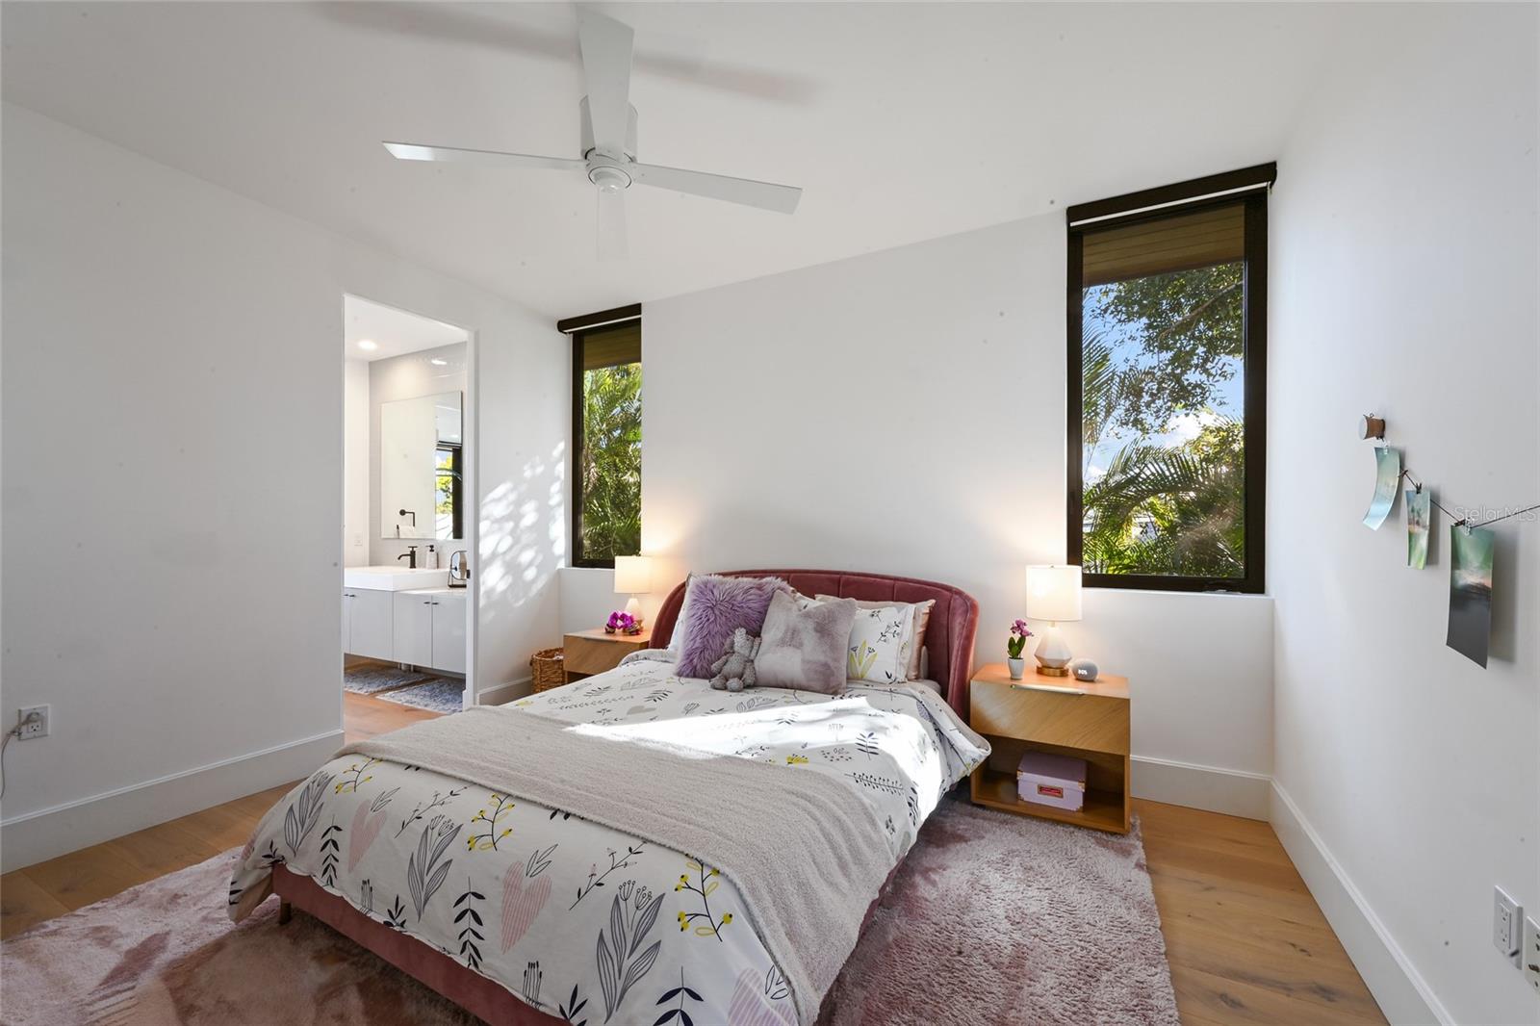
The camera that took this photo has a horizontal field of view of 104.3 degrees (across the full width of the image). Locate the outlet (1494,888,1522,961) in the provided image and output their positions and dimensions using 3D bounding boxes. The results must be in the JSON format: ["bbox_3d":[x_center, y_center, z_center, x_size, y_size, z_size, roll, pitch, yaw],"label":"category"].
[{"bbox_3d":[1.322,0.744,1.075,0.008,0.112,0.072,0,-1,28],"label":"outlet"}]

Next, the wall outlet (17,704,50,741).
[{"bbox_3d":[-2.703,0.767,2.198,0.014,0.118,0.072,0,-1,28],"label":"wall outlet"}]

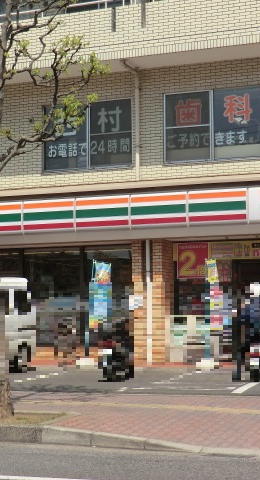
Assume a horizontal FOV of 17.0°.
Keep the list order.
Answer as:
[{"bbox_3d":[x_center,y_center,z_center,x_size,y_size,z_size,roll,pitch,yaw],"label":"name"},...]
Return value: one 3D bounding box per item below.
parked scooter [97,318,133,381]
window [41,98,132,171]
[{"bbox_3d":[-0.265,1.874,15.152,0.660,1.060,1.750,-2,-5,11],"label":"parked scooter"},{"bbox_3d":[-0.974,-2.344,19.595,2.155,1.510,0.120,-2,-5,19],"label":"window"}]

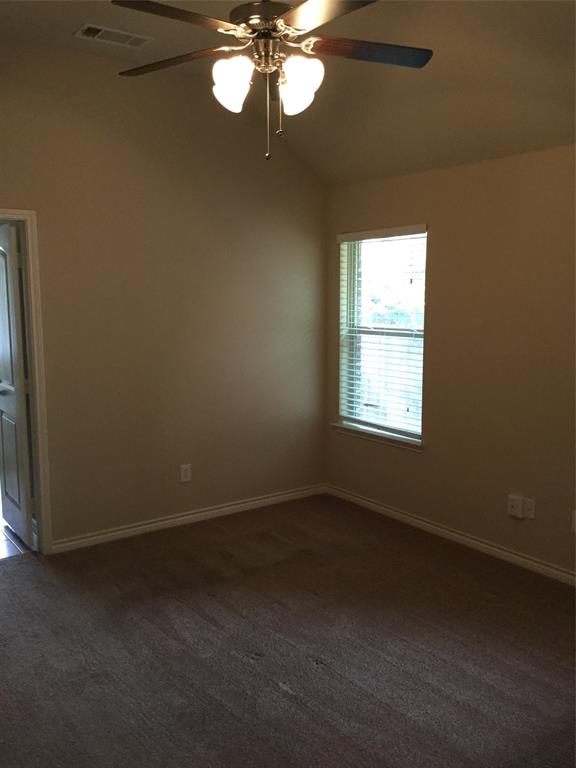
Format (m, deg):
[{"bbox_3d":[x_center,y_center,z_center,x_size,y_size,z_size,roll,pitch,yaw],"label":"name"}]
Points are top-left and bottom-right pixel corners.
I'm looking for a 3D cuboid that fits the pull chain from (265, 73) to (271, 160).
[{"bbox_3d":[-0.078,-1.040,2.676,0.018,0.326,0.018,0,8,0],"label":"pull chain"}]

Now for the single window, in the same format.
[{"bbox_3d":[0.665,-0.383,5.047,0.060,1.450,0.915,-6,9,-36],"label":"single window"}]

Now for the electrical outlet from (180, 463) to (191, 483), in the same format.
[{"bbox_3d":[-0.723,0.633,4.890,0.073,0.116,0.012,-6,9,-36],"label":"electrical outlet"}]

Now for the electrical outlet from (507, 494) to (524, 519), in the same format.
[{"bbox_3d":[1.377,0.744,4.165,0.022,0.119,0.080,-6,9,-36],"label":"electrical outlet"}]

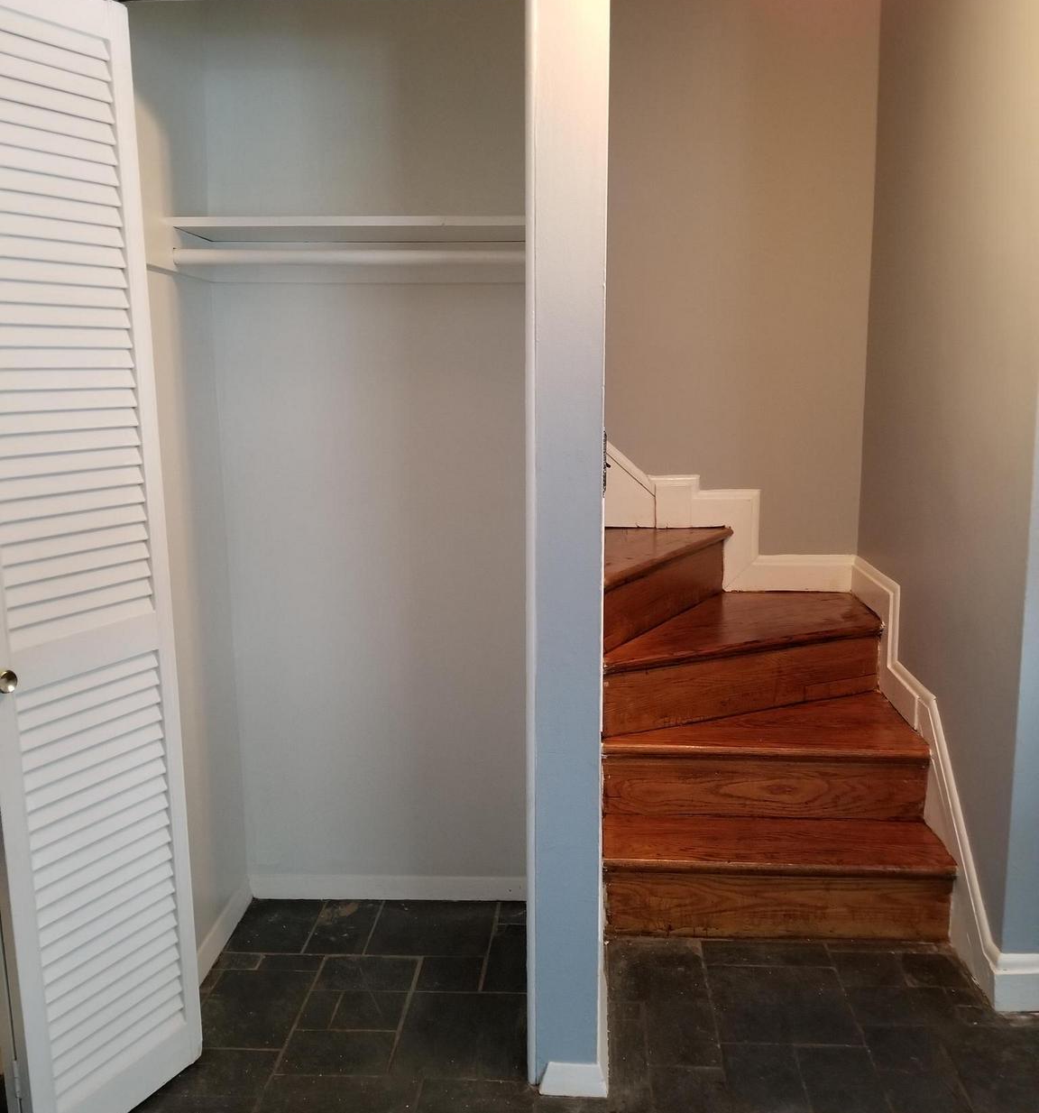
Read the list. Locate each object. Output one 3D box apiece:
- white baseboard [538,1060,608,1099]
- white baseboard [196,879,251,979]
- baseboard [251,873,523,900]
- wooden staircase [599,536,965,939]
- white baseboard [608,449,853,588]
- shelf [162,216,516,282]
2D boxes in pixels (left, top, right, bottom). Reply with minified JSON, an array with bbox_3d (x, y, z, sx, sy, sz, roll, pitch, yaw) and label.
[{"bbox_3d":[0.104,0.997,1.993,0.128,0.065,0.024,0,9,3],"label":"white baseboard"},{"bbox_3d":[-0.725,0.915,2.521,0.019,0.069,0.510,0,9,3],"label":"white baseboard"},{"bbox_3d":[-0.326,0.875,2.756,0.773,0.069,0.015,0,9,3],"label":"baseboard"},{"bbox_3d":[0.652,0.424,2.965,0.832,0.880,1.052,0,9,3],"label":"wooden staircase"},{"bbox_3d":[0.686,-0.123,3.402,0.814,0.480,0.020,0,9,3],"label":"white baseboard"},{"bbox_3d":[-0.347,-0.684,2.336,0.777,0.110,0.330,0,9,3],"label":"shelf"}]

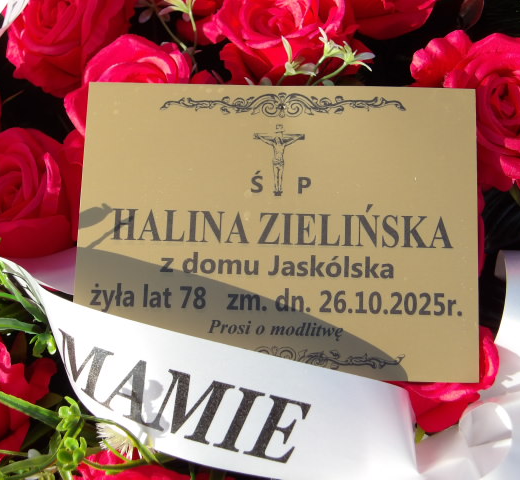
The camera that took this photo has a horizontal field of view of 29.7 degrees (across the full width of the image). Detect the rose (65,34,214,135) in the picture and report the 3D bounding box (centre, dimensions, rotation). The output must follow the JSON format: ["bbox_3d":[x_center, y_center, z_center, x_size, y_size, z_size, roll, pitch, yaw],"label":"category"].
[{"bbox_3d":[-0.068,-0.081,0.540,0.082,0.060,0.080,-2,69,4],"label":"rose"}]

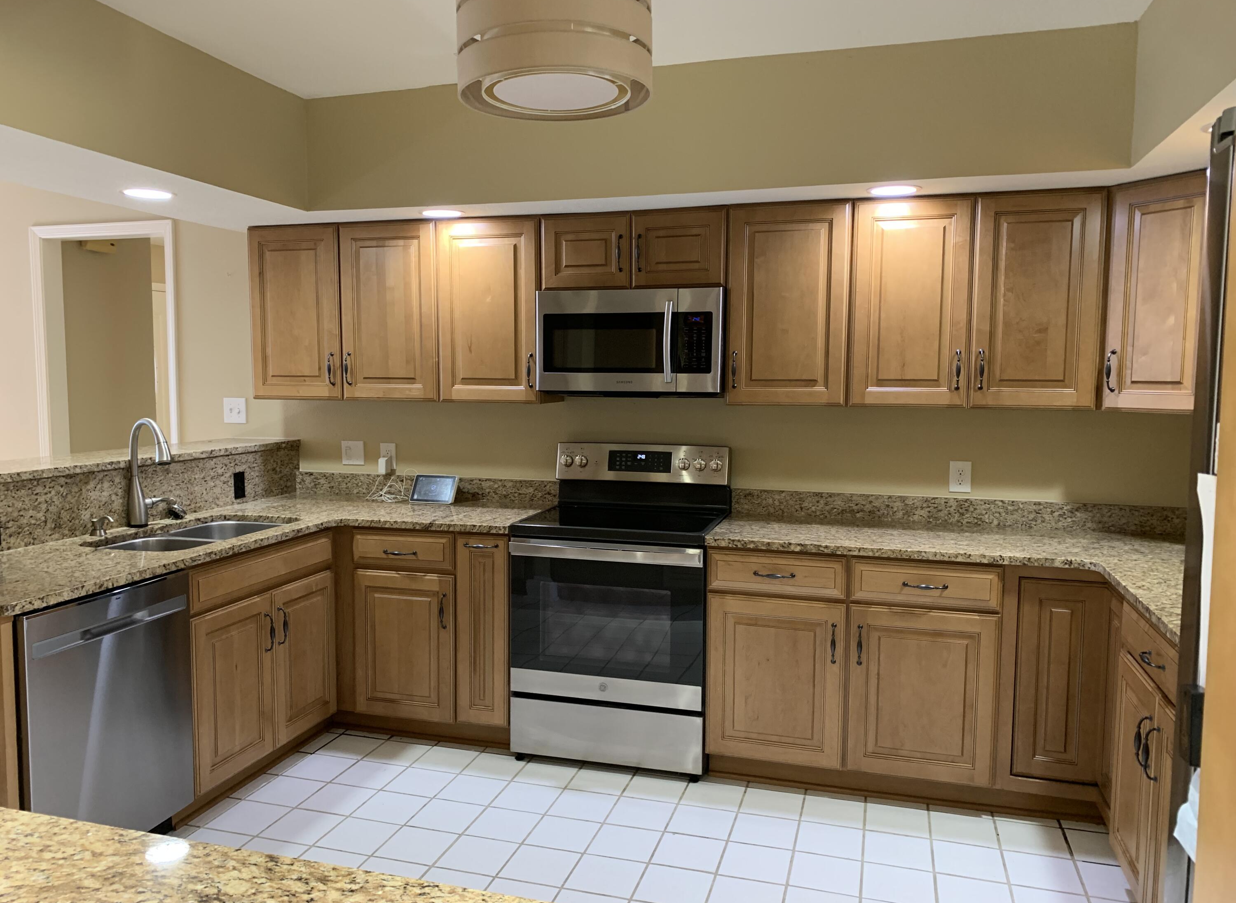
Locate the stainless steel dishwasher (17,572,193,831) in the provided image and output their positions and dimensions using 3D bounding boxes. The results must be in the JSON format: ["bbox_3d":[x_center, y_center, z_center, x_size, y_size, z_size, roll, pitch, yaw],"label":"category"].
[{"bbox_3d":[-1.756,0.820,2.846,0.600,0.835,0.605,2,5,16],"label":"stainless steel dishwasher"}]

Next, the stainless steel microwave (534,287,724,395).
[{"bbox_3d":[0.087,-0.443,3.844,0.757,0.420,0.410,2,5,16],"label":"stainless steel microwave"}]

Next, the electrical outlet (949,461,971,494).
[{"bbox_3d":[1.372,0.104,3.721,0.079,0.122,0.012,2,5,16],"label":"electrical outlet"}]

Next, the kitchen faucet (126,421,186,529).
[{"bbox_3d":[-1.784,0.083,3.588,0.205,0.420,0.150,3,5,26],"label":"kitchen faucet"}]

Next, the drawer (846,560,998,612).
[{"bbox_3d":[1.128,0.440,3.439,0.497,0.150,0.550,2,5,16],"label":"drawer"}]

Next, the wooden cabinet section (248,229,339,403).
[{"bbox_3d":[-1.381,-0.618,4.234,0.453,0.757,0.310,2,5,16],"label":"wooden cabinet section"}]

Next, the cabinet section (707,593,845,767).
[{"bbox_3d":[0.625,0.793,3.535,0.488,0.591,0.520,2,5,16],"label":"cabinet section"}]

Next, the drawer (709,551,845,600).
[{"bbox_3d":[0.629,0.416,3.523,0.484,0.145,0.496,2,5,16],"label":"drawer"}]

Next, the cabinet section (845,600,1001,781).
[{"bbox_3d":[1.100,0.807,3.398,0.483,0.591,0.520,2,5,16],"label":"cabinet section"}]

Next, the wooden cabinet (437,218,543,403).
[{"bbox_3d":[-0.494,-0.596,3.989,0.450,0.759,0.329,2,5,16],"label":"wooden cabinet"}]

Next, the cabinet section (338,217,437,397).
[{"bbox_3d":[-0.937,-0.605,4.105,0.455,0.757,0.310,2,5,16],"label":"cabinet section"}]

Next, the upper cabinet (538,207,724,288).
[{"bbox_3d":[0.099,-0.815,3.851,0.757,0.305,0.330,2,5,16],"label":"upper cabinet"}]

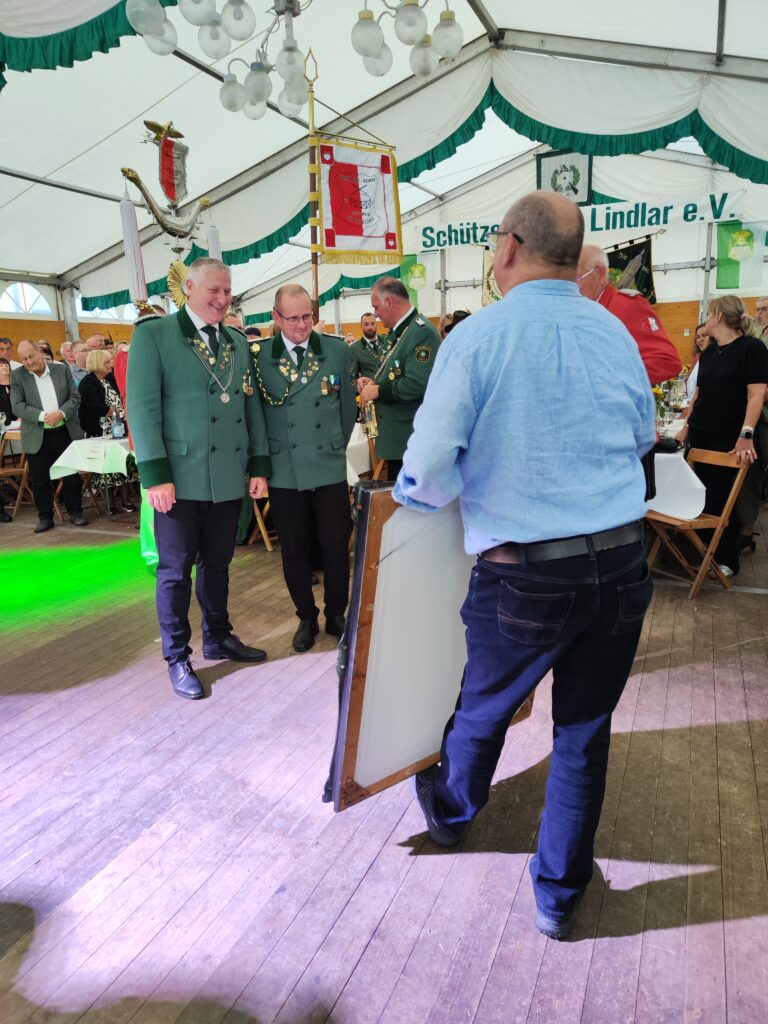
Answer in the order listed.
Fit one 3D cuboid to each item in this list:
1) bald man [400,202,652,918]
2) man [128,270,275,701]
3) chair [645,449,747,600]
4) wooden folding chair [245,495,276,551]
[{"bbox_3d":[0.353,0.133,1.923,0.720,1.800,0.620,-7,14,-19],"label":"bald man"},{"bbox_3d":[-0.821,-0.154,3.227,0.620,1.870,0.440,-12,16,-37],"label":"man"},{"bbox_3d":[1.836,0.053,4.290,0.460,0.800,0.450,-5,13,-14],"label":"chair"},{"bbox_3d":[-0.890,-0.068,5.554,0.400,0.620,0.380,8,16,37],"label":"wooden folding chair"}]

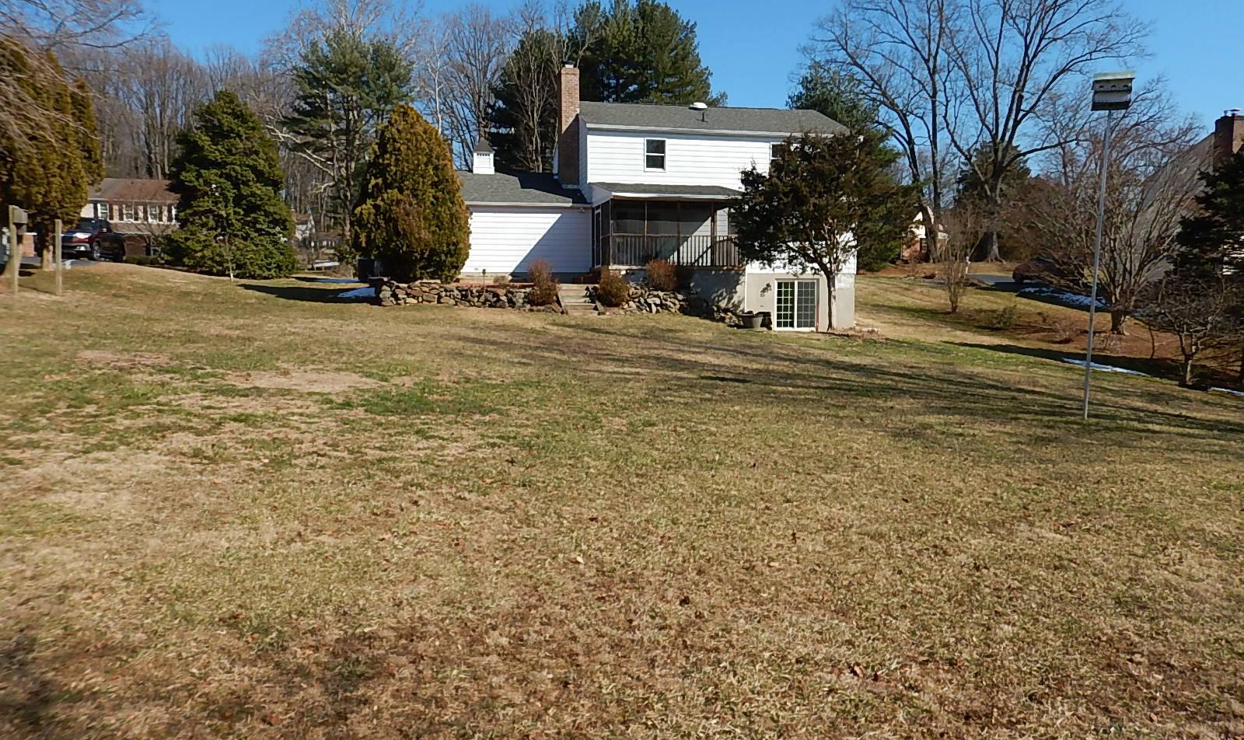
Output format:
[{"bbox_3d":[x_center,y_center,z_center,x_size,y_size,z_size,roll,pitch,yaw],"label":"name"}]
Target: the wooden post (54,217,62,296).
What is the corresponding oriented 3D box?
[{"bbox_3d":[-10.562,-2.111,16.176,0.107,1.429,0.110,-3,6,-33],"label":"wooden post"}]

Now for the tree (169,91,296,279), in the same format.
[{"bbox_3d":[-16.203,-7.666,35.910,4.808,7.722,4.808,-3,6,-24],"label":"tree"}]

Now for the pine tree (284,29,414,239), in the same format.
[{"bbox_3d":[-16.463,-13.449,51.914,7.485,13.749,7.485,-2,6,-17],"label":"pine tree"}]

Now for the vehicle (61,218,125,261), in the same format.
[{"bbox_3d":[-24.826,-5.996,39.843,1.980,1.920,5.500,-2,6,-17],"label":"vehicle"}]

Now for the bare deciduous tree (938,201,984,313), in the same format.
[{"bbox_3d":[15.584,-5.171,39.688,2.000,5.102,2.000,2,6,21],"label":"bare deciduous tree"}]

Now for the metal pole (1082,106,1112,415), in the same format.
[{"bbox_3d":[6.578,-1.419,11.920,0.060,4.269,0.060,5,6,28],"label":"metal pole"}]

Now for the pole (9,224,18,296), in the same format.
[{"bbox_3d":[-11.420,-2.094,16.178,0.119,1.393,0.110,-4,6,-35],"label":"pole"}]

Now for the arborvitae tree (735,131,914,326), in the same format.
[{"bbox_3d":[7.761,-5.271,32.961,6.835,7.609,6.600,1,5,13],"label":"arborvitae tree"}]

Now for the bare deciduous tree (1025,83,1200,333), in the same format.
[{"bbox_3d":[16.856,-5.503,29.627,5.267,8.504,5.267,3,6,29],"label":"bare deciduous tree"}]

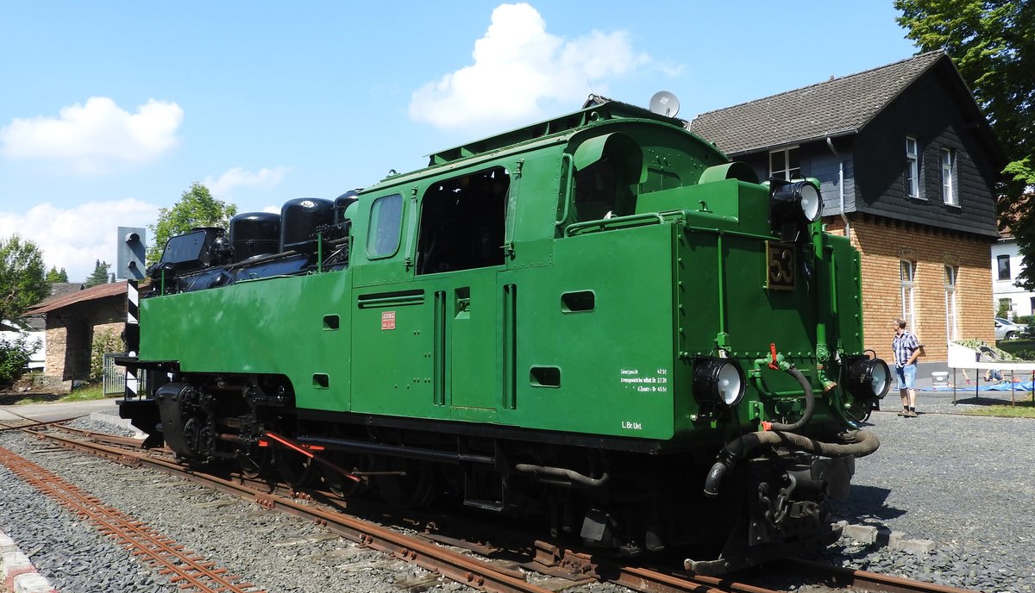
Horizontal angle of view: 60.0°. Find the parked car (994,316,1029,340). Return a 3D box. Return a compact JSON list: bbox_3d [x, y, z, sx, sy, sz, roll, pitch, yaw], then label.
[{"bbox_3d":[25.823,1.896,48.665,1.800,1.480,4.350,3,-5,-38],"label":"parked car"}]

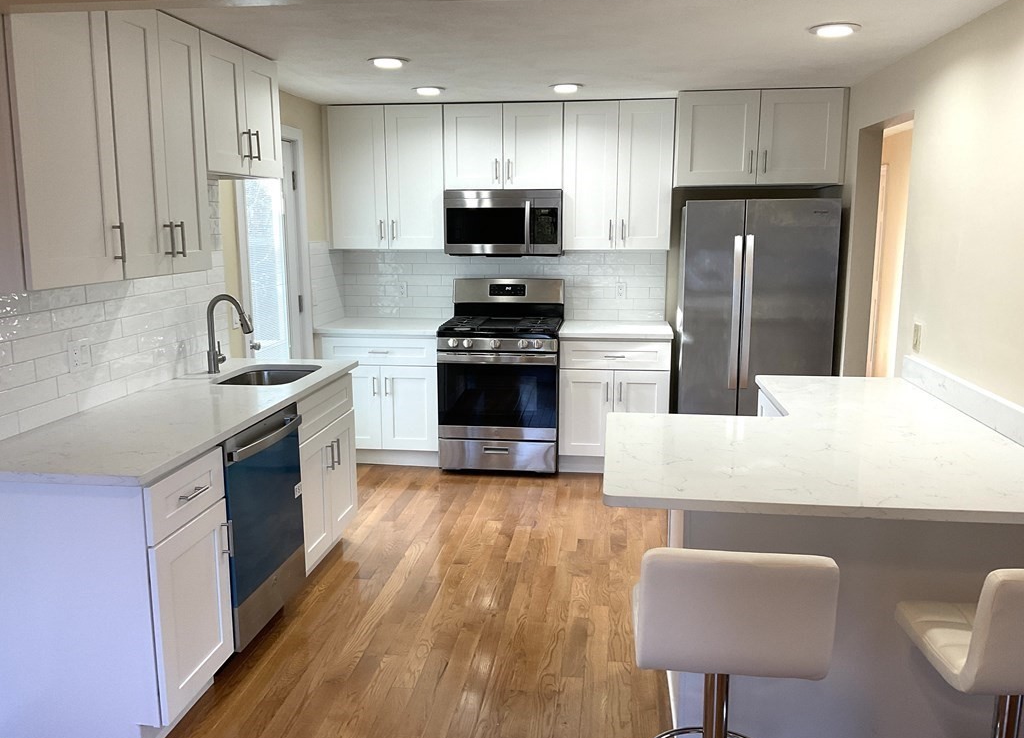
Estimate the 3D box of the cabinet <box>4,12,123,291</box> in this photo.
[{"bbox_3d":[-1.471,-0.707,2.567,0.330,0.909,0.455,1,10,7],"label":"cabinet"}]

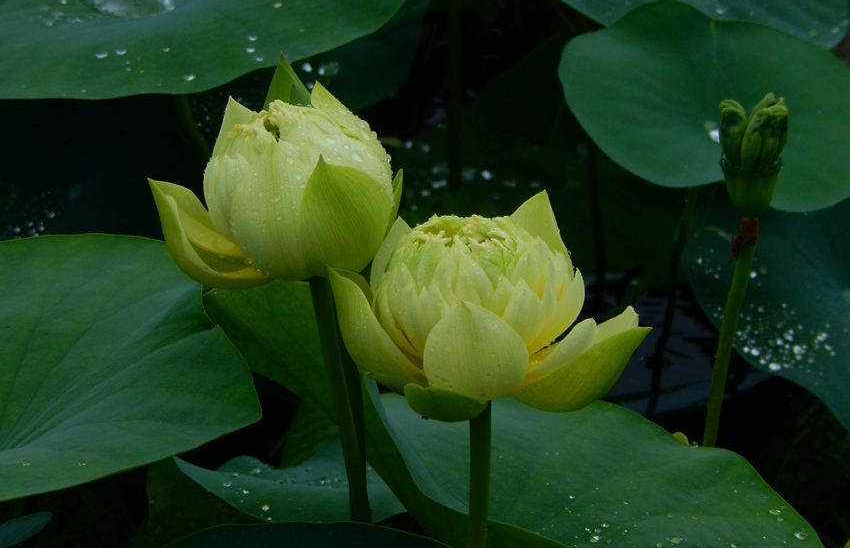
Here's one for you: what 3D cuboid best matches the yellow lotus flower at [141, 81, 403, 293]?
[{"bbox_3d":[-0.079,-0.049,2.250,0.137,0.108,0.118,-9,20,0],"label":"yellow lotus flower"}]

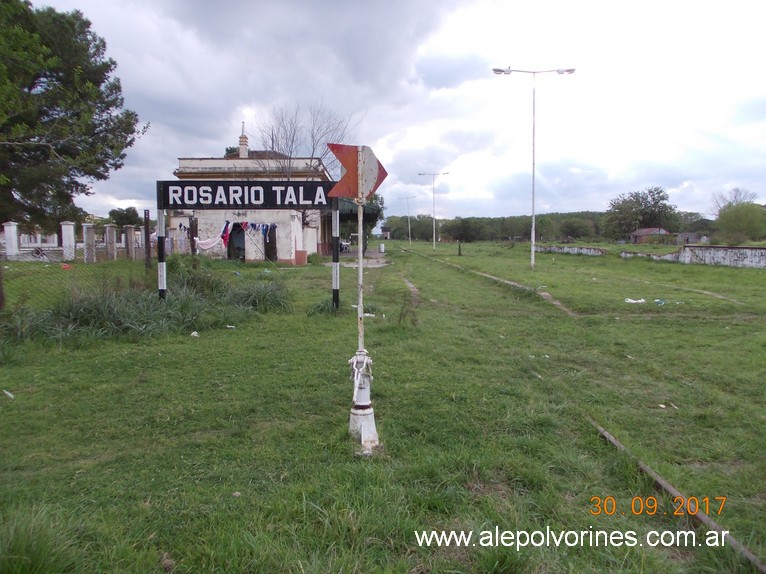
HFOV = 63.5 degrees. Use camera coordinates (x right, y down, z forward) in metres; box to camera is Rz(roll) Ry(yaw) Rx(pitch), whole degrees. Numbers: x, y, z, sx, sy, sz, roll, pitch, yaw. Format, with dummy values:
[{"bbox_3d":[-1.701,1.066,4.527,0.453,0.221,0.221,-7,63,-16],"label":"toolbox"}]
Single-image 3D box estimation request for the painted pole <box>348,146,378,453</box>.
[{"bbox_3d":[-0.154,0.071,4.880,0.230,2.330,0.230,0,4,0],"label":"painted pole"}]

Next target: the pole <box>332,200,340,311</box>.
[{"bbox_3d":[-1.040,-0.735,13.800,0.150,2.550,0.150,0,4,0],"label":"pole"}]

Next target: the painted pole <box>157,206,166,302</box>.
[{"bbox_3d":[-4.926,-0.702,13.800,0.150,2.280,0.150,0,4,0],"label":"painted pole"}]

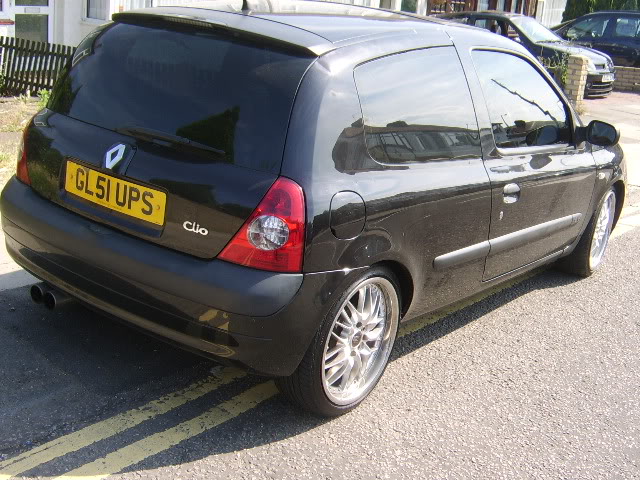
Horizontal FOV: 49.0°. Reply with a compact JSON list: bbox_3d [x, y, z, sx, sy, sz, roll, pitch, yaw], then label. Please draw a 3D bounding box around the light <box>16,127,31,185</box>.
[{"bbox_3d":[-1.091,-0.362,2.680,0.120,0.270,0.250,-6,21,-36],"label":"light"}]

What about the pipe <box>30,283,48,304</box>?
[{"bbox_3d":[-1.016,0.191,2.674,0.080,0.080,0.160,18,20,35],"label":"pipe"}]

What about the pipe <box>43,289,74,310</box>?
[{"bbox_3d":[-0.944,0.210,2.620,0.080,0.080,0.160,18,20,35],"label":"pipe"}]

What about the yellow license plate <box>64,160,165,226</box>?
[{"bbox_3d":[-0.674,-0.155,2.283,0.520,0.112,0.018,18,16,35],"label":"yellow license plate"}]

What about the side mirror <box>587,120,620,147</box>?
[{"bbox_3d":[1.354,-0.510,3.356,0.170,0.125,0.110,18,20,35],"label":"side mirror"}]

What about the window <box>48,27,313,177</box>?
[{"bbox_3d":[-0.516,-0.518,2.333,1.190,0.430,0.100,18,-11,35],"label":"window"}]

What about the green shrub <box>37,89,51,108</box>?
[{"bbox_3d":[-3.131,-1.611,8.000,0.220,0.250,0.220,18,20,35],"label":"green shrub"}]

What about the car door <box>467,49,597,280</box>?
[{"bbox_3d":[0.973,-0.350,3.222,0.240,0.990,1.310,18,20,35],"label":"car door"}]

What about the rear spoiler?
[{"bbox_3d":[-0.404,-0.734,2.388,1.050,0.110,0.210,18,20,35],"label":"rear spoiler"}]

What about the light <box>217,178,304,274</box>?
[{"bbox_3d":[-0.151,-0.048,1.985,0.250,0.270,0.120,13,18,21],"label":"light"}]

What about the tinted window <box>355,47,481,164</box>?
[{"bbox_3d":[0.349,-0.462,2.388,0.070,0.430,0.750,-6,5,40],"label":"tinted window"}]

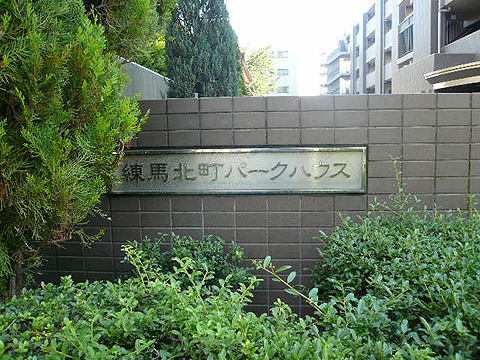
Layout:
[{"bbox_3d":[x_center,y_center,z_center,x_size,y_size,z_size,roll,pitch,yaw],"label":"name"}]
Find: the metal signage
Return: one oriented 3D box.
[{"bbox_3d":[-0.021,-0.049,2.364,1.580,0.300,0.040,-1,6,3],"label":"metal signage"}]

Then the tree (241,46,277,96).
[{"bbox_3d":[0.641,-2.962,16.287,2.100,5.110,2.100,-1,6,0],"label":"tree"}]

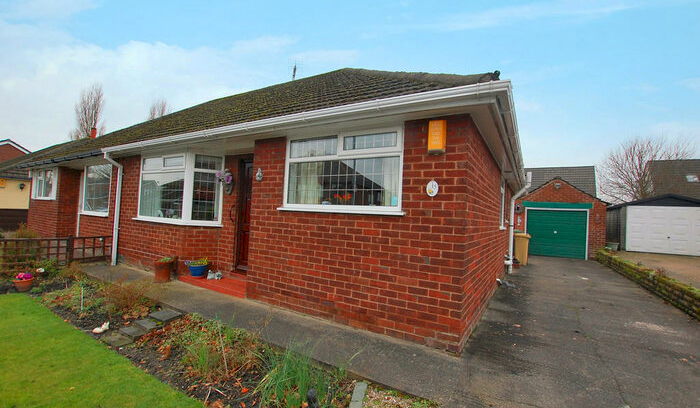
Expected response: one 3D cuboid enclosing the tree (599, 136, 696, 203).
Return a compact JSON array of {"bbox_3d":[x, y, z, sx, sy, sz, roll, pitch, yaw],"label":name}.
[{"bbox_3d":[24.257,-1.126,23.785,6.000,9.050,6.000,1,-3,30],"label":"tree"}]

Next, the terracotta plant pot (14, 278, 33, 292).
[{"bbox_3d":[-4.676,1.172,4.176,0.200,0.140,0.200,1,-3,30],"label":"terracotta plant pot"}]

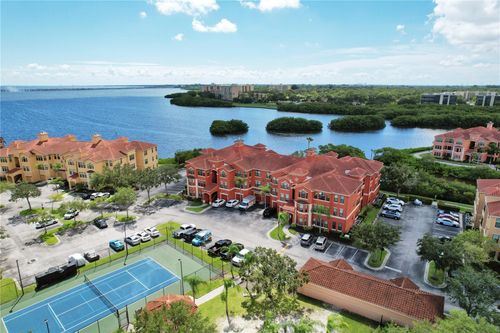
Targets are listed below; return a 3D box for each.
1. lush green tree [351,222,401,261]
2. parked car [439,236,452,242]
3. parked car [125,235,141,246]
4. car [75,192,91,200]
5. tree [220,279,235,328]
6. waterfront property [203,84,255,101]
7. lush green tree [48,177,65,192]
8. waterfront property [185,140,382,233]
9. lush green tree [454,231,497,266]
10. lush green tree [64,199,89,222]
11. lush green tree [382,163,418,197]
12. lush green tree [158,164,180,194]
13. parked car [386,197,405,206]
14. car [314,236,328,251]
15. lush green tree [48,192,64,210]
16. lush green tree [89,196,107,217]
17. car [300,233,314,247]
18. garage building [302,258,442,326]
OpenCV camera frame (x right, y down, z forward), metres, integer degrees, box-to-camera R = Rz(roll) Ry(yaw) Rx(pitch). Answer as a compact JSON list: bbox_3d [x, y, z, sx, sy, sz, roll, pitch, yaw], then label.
[{"bbox_3d":[25.960,15.420,61.417,9.800,7.500,9.200,0,15,0],"label":"lush green tree"},{"bbox_3d":[43.571,16.256,67.546,4.700,1.500,1.850,8,17,29],"label":"parked car"},{"bbox_3d":[-25.919,16.263,67.481,4.600,1.450,1.820,14,20,42],"label":"parked car"},{"bbox_3d":[-49.381,8.814,95.133,1.850,1.500,4.600,5,15,16],"label":"car"},{"bbox_3d":[-3.000,19.716,43.855,2.300,8.200,2.300,0,15,0],"label":"tree"},{"bbox_3d":[-49.791,-168.664,703.544,122.000,34.000,60.000,0,15,0],"label":"waterfront property"},{"bbox_3d":[-61.509,6.109,97.414,4.700,5.100,4.700,0,15,0],"label":"lush green tree"},{"bbox_3d":[10.250,1.330,96.330,53.000,15.500,37.000,9,17,30],"label":"waterfront property"},{"bbox_3d":[41.363,15.972,56.301,7.600,7.700,7.400,0,15,0],"label":"lush green tree"},{"bbox_3d":[-45.568,11.683,79.409,6.600,5.500,6.200,0,15,0],"label":"lush green tree"},{"bbox_3d":[45.579,4.313,93.775,10.000,10.800,10.000,0,15,0],"label":"lush green tree"},{"bbox_3d":[-25.106,4.714,95.113,6.800,9.100,6.800,0,15,0],"label":"lush green tree"},{"bbox_3d":[43.593,10.559,91.254,4.700,1.600,1.880,9,17,31],"label":"parked car"},{"bbox_3d":[15.902,16.406,66.350,1.850,1.670,4.400,9,17,30],"label":"car"},{"bbox_3d":[-55.378,9.936,86.191,4.500,5.400,4.200,0,15,0],"label":"lush green tree"},{"bbox_3d":[-40.301,10.893,82.194,4.400,5.600,4.200,0,15,0],"label":"lush green tree"},{"bbox_3d":[12.542,16.238,67.198,1.900,1.680,4.500,8,17,29],"label":"car"},{"bbox_3d":[18.140,19.410,47.890,20.800,4.550,7.200,9,17,30],"label":"garage building"}]

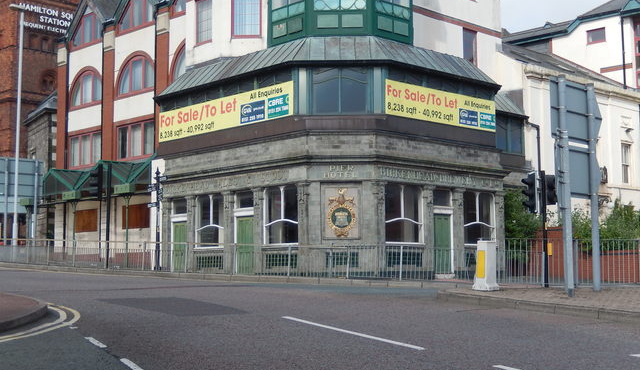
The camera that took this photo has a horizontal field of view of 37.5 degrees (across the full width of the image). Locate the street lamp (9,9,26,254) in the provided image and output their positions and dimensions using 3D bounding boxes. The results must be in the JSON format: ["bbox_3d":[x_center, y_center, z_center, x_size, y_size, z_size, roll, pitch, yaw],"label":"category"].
[{"bbox_3d":[-12.895,-2.261,39.554,0.660,10.986,0.280,4,-7,-37],"label":"street lamp"}]

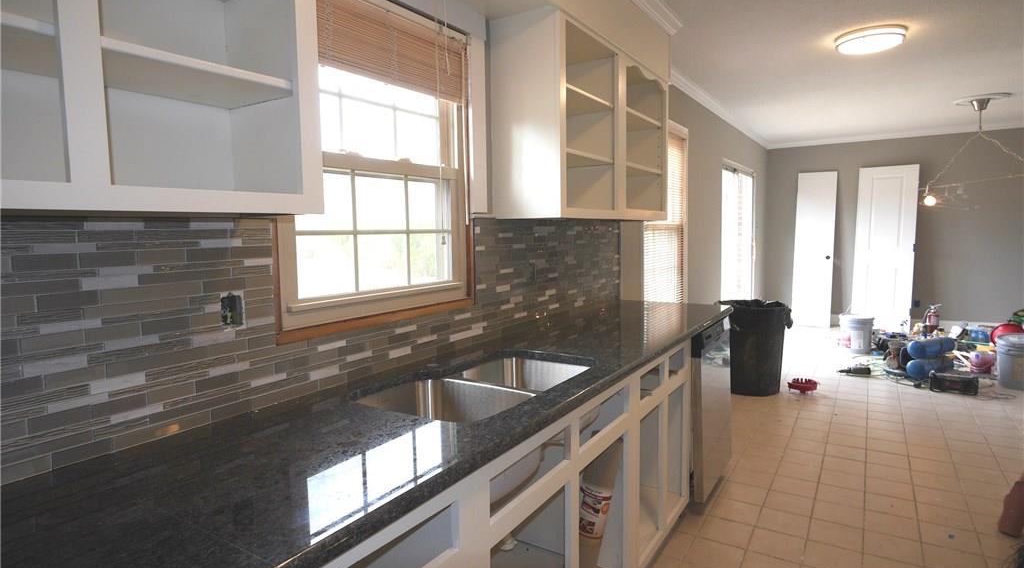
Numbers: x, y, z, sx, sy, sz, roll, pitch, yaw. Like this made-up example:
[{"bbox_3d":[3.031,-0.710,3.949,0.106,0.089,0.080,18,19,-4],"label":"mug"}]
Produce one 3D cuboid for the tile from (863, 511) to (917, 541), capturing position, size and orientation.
[{"bbox_3d":[1.707,1.088,2.394,0.202,0.010,0.202,2,6,34],"label":"tile"}]

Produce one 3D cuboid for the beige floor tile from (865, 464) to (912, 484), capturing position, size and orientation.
[{"bbox_3d":[2.061,1.038,2.914,0.200,0.010,0.200,3,7,34],"label":"beige floor tile"}]

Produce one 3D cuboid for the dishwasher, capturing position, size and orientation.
[{"bbox_3d":[0.765,0.625,2.794,0.610,0.850,0.600,3,7,34],"label":"dishwasher"}]

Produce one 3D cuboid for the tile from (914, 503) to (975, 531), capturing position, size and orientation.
[{"bbox_3d":[1.996,1.075,2.458,0.202,0.010,0.202,2,6,34],"label":"tile"}]

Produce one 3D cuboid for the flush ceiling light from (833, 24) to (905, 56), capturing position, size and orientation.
[{"bbox_3d":[2.079,-1.403,3.089,0.360,0.072,0.360,3,7,34],"label":"flush ceiling light"}]

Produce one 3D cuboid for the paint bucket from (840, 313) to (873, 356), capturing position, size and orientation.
[{"bbox_3d":[3.646,0.536,5.638,0.300,0.370,0.300,3,7,34],"label":"paint bucket"}]

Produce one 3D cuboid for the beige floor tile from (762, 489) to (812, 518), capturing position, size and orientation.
[{"bbox_3d":[1.374,1.091,2.639,0.200,0.010,0.200,1,6,34],"label":"beige floor tile"}]

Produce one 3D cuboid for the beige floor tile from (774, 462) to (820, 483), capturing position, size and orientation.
[{"bbox_3d":[1.589,1.045,2.946,0.202,0.010,0.202,2,6,34],"label":"beige floor tile"}]

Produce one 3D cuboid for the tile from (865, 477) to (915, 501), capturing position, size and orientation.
[{"bbox_3d":[1.946,1.057,2.745,0.200,0.010,0.200,3,7,34],"label":"tile"}]

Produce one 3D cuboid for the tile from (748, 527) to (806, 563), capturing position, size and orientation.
[{"bbox_3d":[1.144,1.129,2.299,0.200,0.010,0.200,1,6,34],"label":"tile"}]

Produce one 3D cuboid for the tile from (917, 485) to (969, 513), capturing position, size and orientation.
[{"bbox_3d":[2.126,1.065,2.648,0.200,0.010,0.200,3,7,34],"label":"tile"}]

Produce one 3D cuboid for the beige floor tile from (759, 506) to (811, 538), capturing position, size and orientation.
[{"bbox_3d":[1.250,1.100,2.444,0.200,0.010,0.200,3,7,34],"label":"beige floor tile"}]

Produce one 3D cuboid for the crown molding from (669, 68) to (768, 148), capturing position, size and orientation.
[{"bbox_3d":[2.170,-1.631,5.249,0.070,0.075,4.780,3,7,34],"label":"crown molding"}]

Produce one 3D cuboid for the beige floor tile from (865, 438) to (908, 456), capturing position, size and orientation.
[{"bbox_3d":[2.291,1.005,3.256,0.200,0.010,0.200,1,6,34],"label":"beige floor tile"}]

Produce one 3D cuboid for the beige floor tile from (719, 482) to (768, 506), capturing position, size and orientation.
[{"bbox_3d":[1.184,1.074,2.717,0.202,0.010,0.202,2,6,34],"label":"beige floor tile"}]

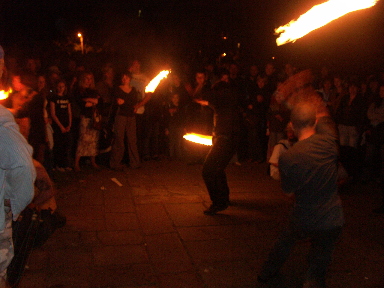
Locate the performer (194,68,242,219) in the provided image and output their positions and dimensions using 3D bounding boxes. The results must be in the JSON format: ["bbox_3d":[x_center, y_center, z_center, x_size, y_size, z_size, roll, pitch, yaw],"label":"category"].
[{"bbox_3d":[0.293,-0.014,5.146,0.520,1.650,0.480,-1,9,-7],"label":"performer"}]

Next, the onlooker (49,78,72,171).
[{"bbox_3d":[-2.287,-0.305,7.431,0.430,1.572,0.280,-2,9,-14],"label":"onlooker"}]

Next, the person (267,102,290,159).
[{"bbox_3d":[1.659,-0.232,8.207,0.460,1.108,0.300,2,9,11],"label":"person"}]

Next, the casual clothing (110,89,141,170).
[{"bbox_3d":[-1.171,-0.279,7.560,0.520,1.440,0.320,-1,9,-7],"label":"casual clothing"}]

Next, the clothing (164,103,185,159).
[{"bbox_3d":[-0.344,-0.252,8.406,0.420,1.106,0.280,1,9,6],"label":"clothing"}]

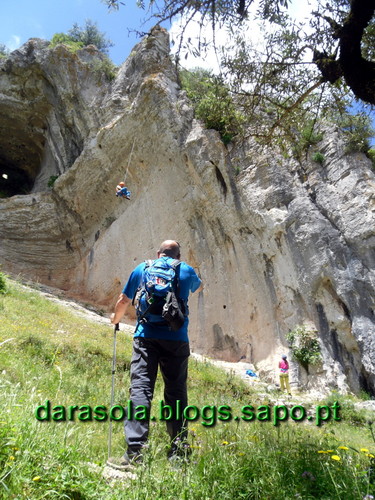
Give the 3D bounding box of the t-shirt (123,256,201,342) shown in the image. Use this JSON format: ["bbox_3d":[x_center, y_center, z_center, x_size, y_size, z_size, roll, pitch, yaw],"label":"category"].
[{"bbox_3d":[-0.203,0.386,3.150,0.610,0.660,0.370,1,-14,2],"label":"t-shirt"}]

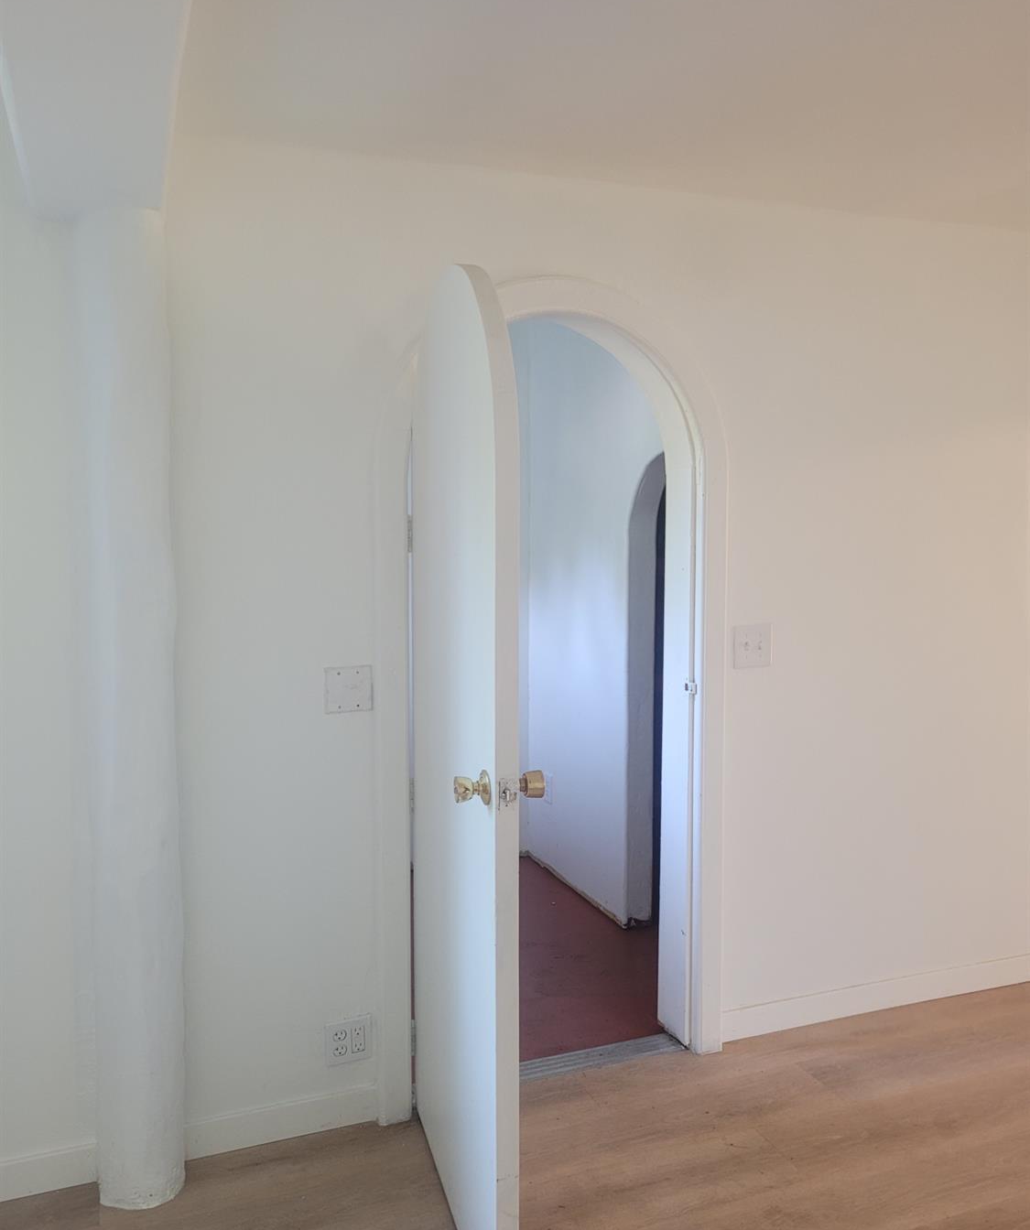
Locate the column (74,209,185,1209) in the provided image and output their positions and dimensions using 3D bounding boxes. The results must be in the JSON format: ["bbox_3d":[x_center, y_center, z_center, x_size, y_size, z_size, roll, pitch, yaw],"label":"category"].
[{"bbox_3d":[-0.845,0.223,2.266,0.185,2.150,0.175,-2,5,-22],"label":"column"}]

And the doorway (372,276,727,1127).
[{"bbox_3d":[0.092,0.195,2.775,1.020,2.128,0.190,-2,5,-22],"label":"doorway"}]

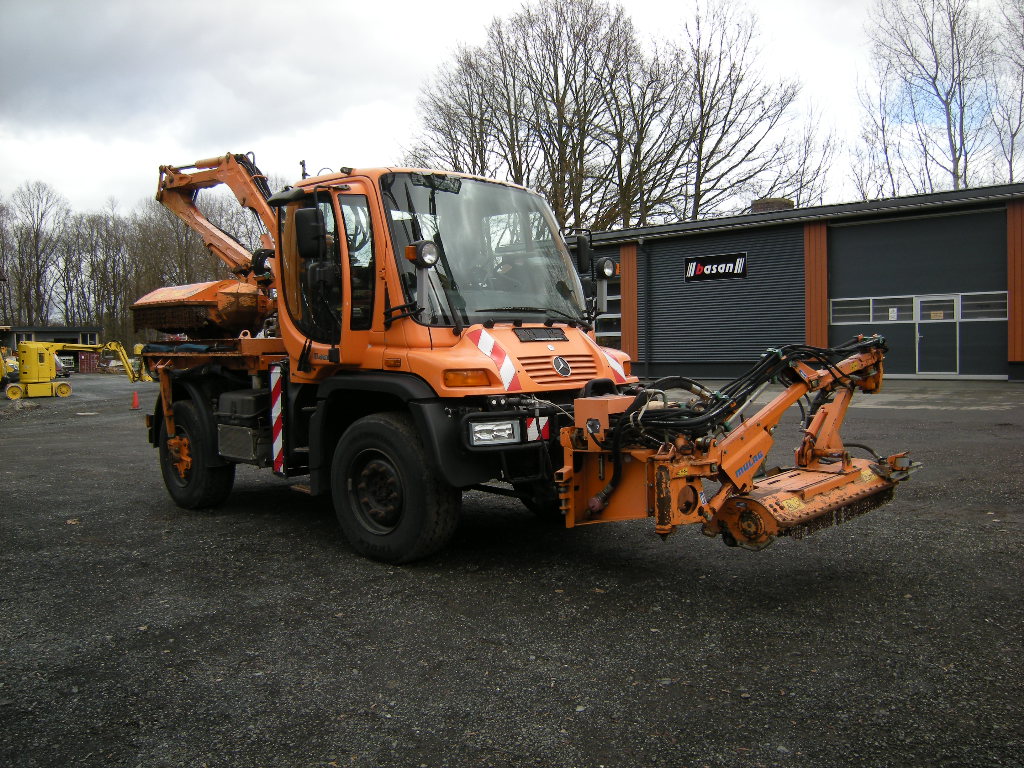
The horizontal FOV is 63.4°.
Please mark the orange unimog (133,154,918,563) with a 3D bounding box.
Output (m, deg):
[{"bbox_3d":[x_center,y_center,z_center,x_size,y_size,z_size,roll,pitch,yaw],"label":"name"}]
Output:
[{"bbox_3d":[-0.788,-0.476,7.064,7.180,3.300,2.520,1,4,44],"label":"orange unimog"}]

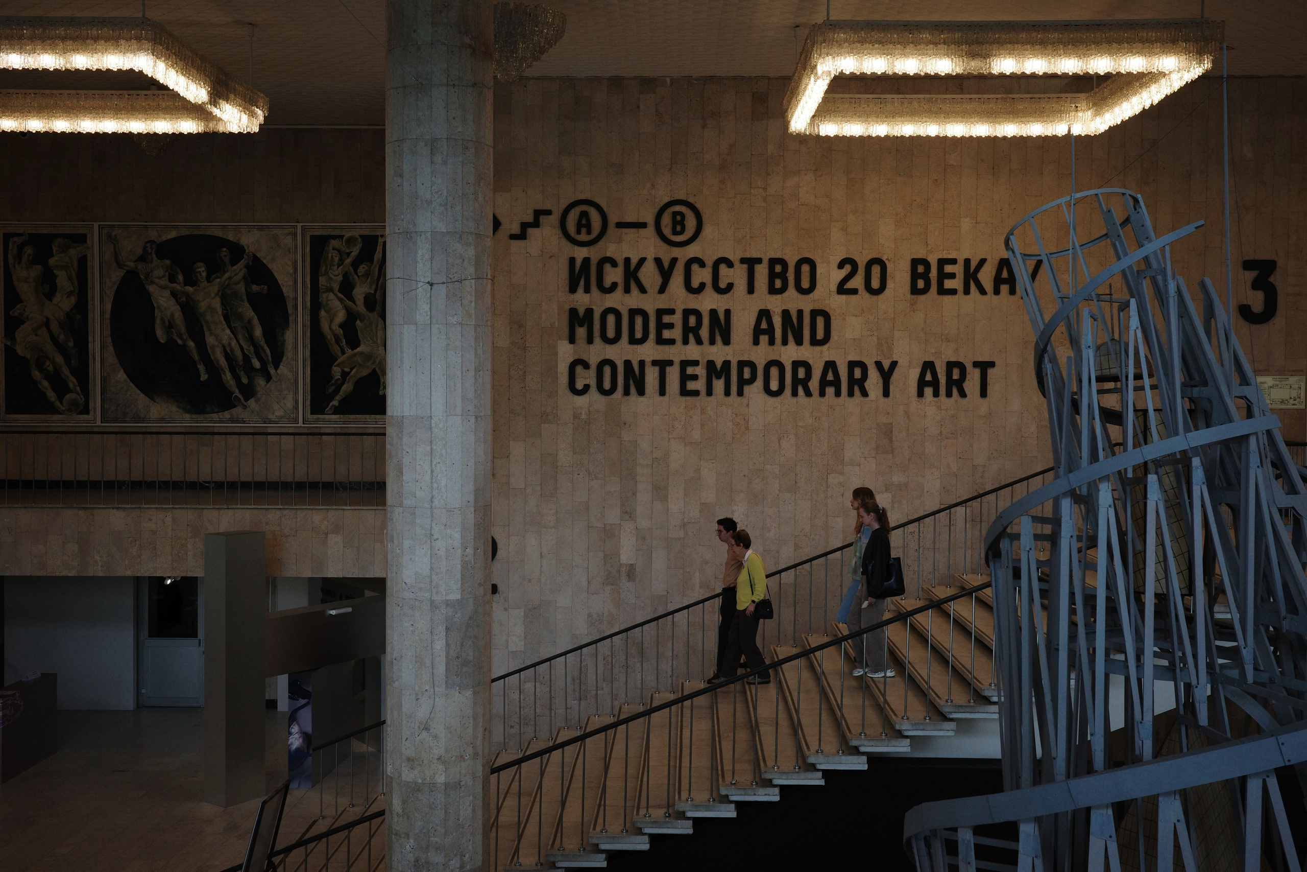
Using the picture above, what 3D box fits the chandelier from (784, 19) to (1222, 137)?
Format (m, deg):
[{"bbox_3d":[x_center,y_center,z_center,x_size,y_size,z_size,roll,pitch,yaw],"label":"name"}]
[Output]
[{"bbox_3d":[3.187,-3.434,14.216,3.537,0.472,3.465,0,2,1],"label":"chandelier"}]

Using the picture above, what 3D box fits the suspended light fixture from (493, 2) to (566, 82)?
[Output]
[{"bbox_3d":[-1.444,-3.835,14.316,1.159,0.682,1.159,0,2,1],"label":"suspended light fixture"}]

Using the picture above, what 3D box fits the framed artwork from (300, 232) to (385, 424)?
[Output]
[{"bbox_3d":[-4.507,-1.669,21.761,1.538,2.966,0.100,0,2,1],"label":"framed artwork"}]

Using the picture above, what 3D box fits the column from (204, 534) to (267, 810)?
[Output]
[{"bbox_3d":[-5.224,2.880,18.138,0.403,3.341,0.619,1,2,36],"label":"column"}]

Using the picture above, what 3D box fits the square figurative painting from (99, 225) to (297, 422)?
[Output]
[{"bbox_3d":[-6.835,-1.679,21.818,3.005,2.976,0.100,0,2,1],"label":"square figurative painting"}]

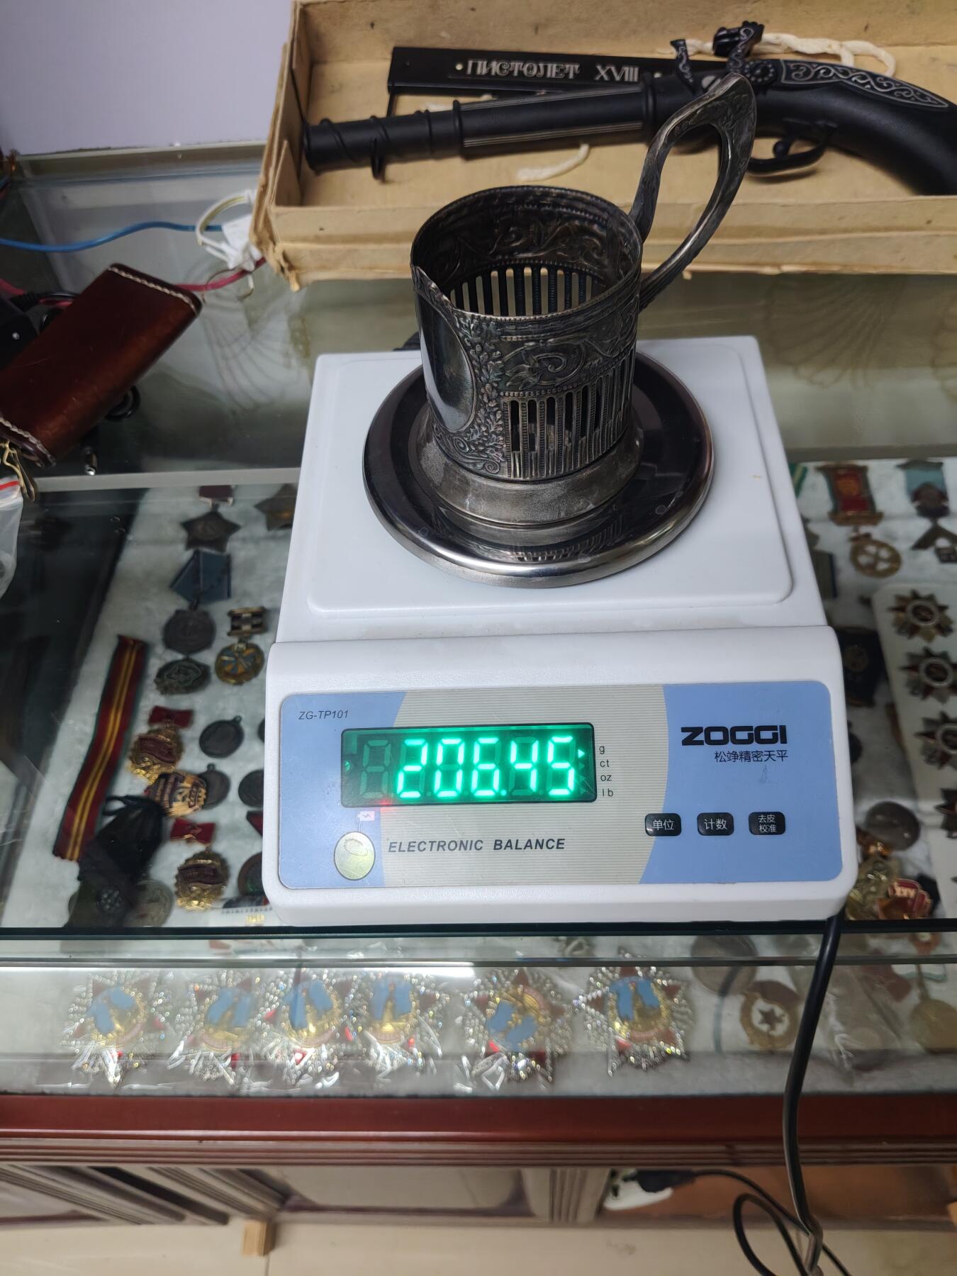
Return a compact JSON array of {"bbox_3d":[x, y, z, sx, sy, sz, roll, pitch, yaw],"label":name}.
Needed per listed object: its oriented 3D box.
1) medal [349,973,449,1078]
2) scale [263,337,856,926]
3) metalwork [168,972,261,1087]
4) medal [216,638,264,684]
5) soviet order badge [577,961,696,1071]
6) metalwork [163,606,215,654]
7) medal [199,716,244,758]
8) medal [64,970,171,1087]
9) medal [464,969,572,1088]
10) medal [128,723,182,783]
[{"bbox_3d":[-0.046,0.219,0.548,0.065,0.008,0.065,-3,55,2],"label":"medal"},{"bbox_3d":[0.025,-0.018,0.358,0.191,0.074,0.231,-1,54,3],"label":"scale"},{"bbox_3d":[-0.158,0.236,0.584,0.068,0.008,0.070,17,57,15],"label":"metalwork"},{"bbox_3d":[-0.185,0.018,0.744,0.037,0.004,0.042,-3,54,1],"label":"medal"},{"bbox_3d":[0.089,0.213,0.543,0.065,0.008,0.065,-8,55,-2],"label":"soviet order badge"},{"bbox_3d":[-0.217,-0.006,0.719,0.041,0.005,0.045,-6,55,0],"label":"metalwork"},{"bbox_3d":[-0.189,0.073,0.706,0.033,0.003,0.037,24,59,19],"label":"medal"},{"bbox_3d":[-0.221,0.238,0.587,0.070,0.008,0.070,-38,61,-21],"label":"medal"},{"bbox_3d":[0.022,0.219,0.543,0.065,0.008,0.065,-40,62,-22],"label":"medal"},{"bbox_3d":[-0.222,0.079,0.659,0.038,0.006,0.046,6,56,8],"label":"medal"}]

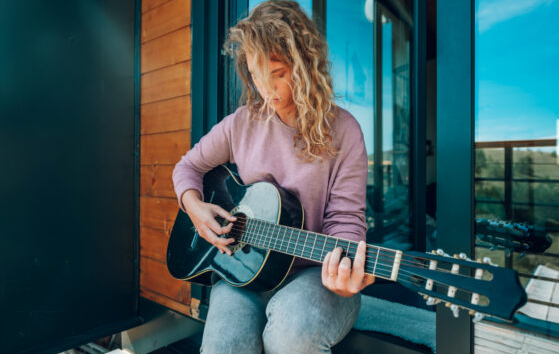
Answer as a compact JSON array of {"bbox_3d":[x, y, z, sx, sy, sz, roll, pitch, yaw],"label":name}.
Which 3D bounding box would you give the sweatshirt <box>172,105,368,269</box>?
[{"bbox_3d":[-0.030,0.035,1.105,0.600,0.530,0.400,0,1,19],"label":"sweatshirt"}]

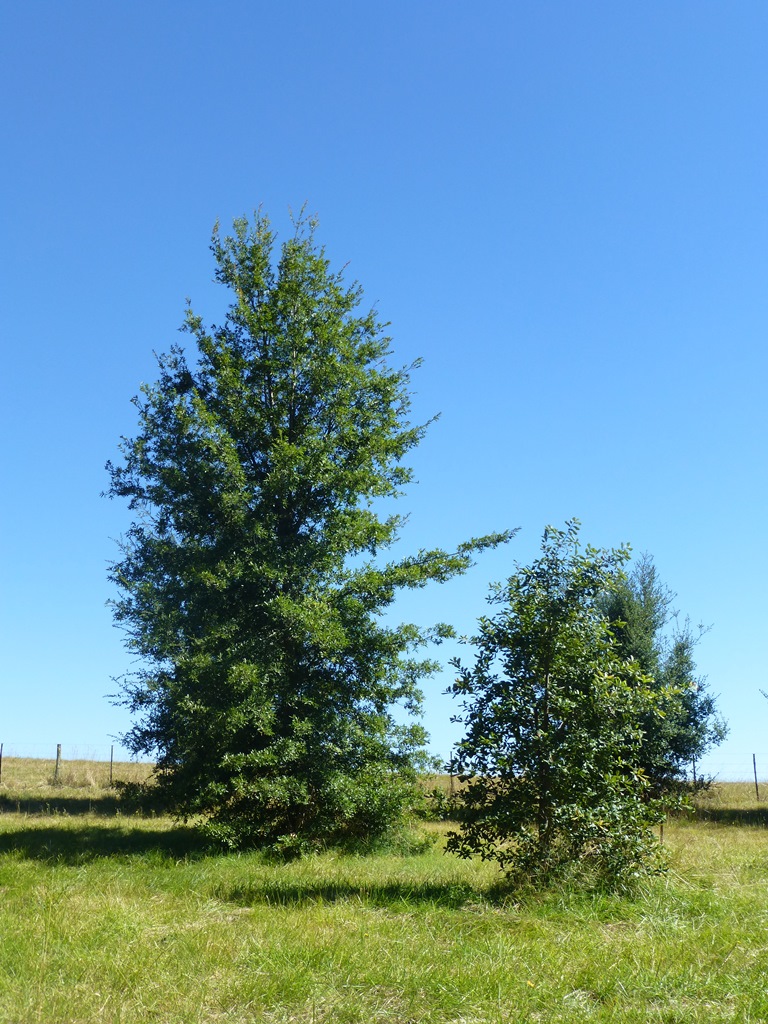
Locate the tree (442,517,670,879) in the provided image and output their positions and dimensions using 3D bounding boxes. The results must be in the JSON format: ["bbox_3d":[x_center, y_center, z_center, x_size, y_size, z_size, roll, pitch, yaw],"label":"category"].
[{"bbox_3d":[1.821,1.931,11.972,2.350,3.730,2.350,0,-13,0],"label":"tree"}]

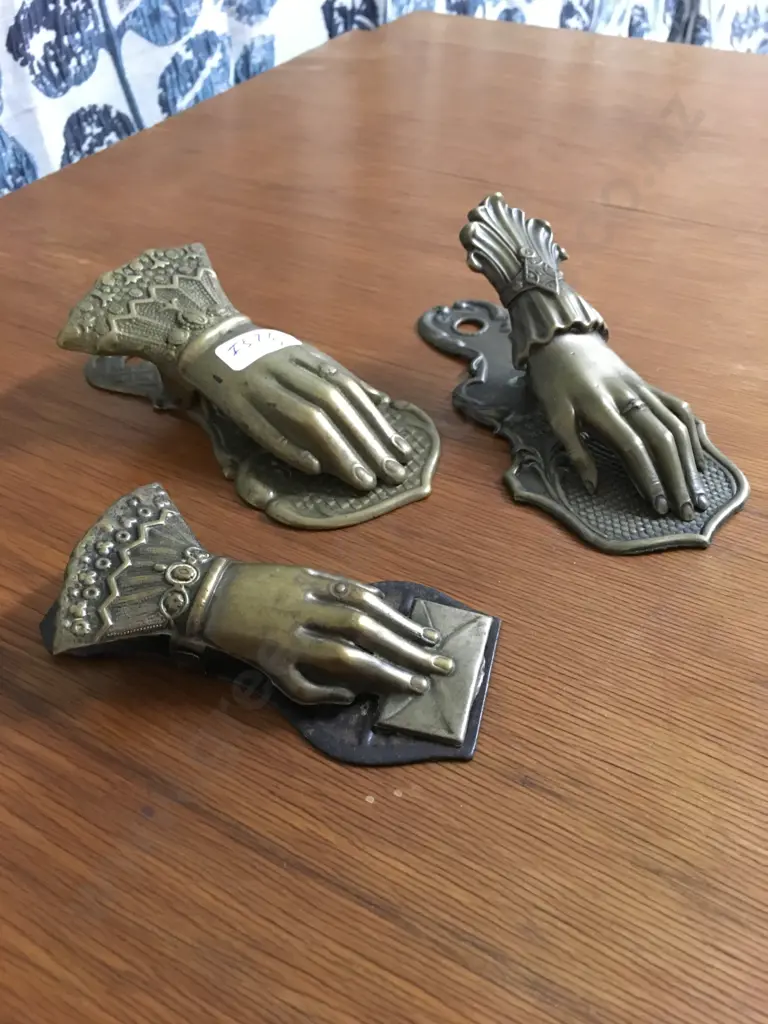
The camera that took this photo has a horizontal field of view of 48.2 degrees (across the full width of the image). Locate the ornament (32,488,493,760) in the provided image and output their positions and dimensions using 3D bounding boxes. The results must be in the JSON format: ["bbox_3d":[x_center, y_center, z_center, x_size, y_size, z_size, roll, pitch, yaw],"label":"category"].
[{"bbox_3d":[-0.030,0.019,0.196,0.112,0.036,0.057,7,42,10],"label":"ornament"}]

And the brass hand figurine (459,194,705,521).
[{"bbox_3d":[0.061,-0.048,0.256,0.039,0.030,0.122,-17,56,-17],"label":"brass hand figurine"}]

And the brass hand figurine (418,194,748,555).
[{"bbox_3d":[0.056,-0.054,0.262,0.070,0.054,0.147,-17,44,-17],"label":"brass hand figurine"}]

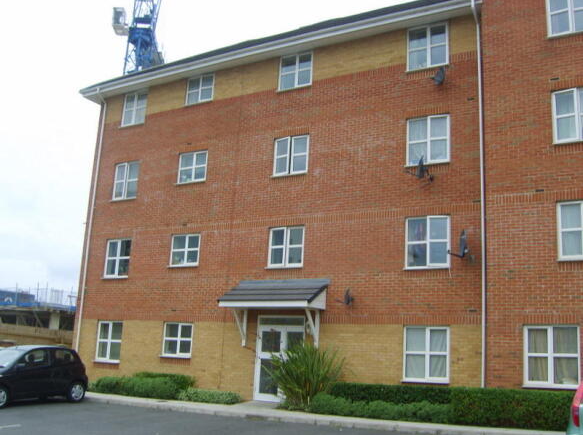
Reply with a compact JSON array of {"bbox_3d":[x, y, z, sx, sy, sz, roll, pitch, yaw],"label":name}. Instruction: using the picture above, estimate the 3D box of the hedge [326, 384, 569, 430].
[{"bbox_3d":[3.187,3.928,13.451,5.150,0.670,1.600,-5,-15,30],"label":"hedge"}]

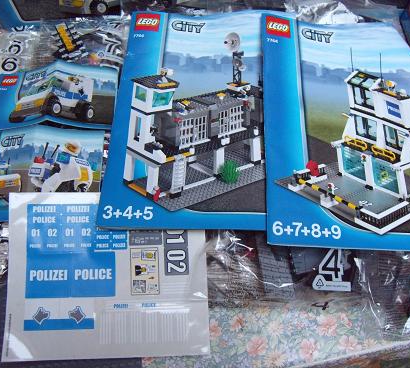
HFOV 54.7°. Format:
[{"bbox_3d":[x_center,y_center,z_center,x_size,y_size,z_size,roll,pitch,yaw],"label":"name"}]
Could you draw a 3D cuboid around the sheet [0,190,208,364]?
[{"bbox_3d":[-0.100,0.092,0.412,0.206,0.004,0.168,-1,82,-4],"label":"sheet"}]

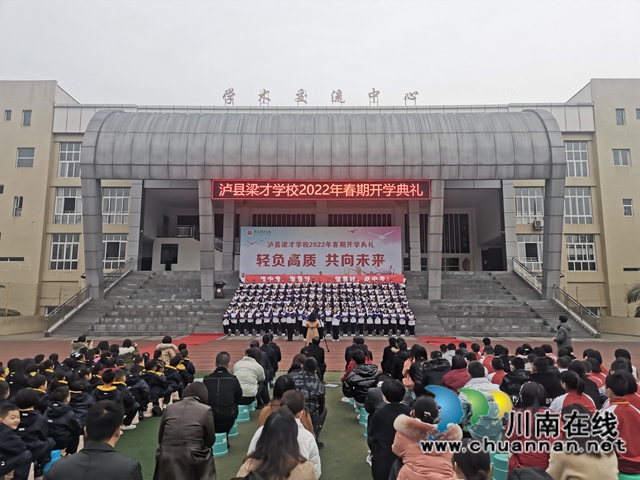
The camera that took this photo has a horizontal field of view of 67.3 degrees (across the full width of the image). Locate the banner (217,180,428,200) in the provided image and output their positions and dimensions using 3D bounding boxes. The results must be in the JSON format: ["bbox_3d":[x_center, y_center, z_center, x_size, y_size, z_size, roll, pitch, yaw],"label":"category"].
[{"bbox_3d":[0.109,-3.404,32.860,14.943,1.400,0.200,0,-8,0],"label":"banner"}]

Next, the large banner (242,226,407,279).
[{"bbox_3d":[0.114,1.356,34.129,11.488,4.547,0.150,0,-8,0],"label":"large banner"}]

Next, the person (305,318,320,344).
[{"bbox_3d":[-0.253,3.411,17.399,0.507,1.548,0.380,0,-8,0],"label":"person"}]

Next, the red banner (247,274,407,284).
[{"bbox_3d":[0.343,2.717,32.935,10.894,0.636,0.100,0,-8,0],"label":"red banner"}]

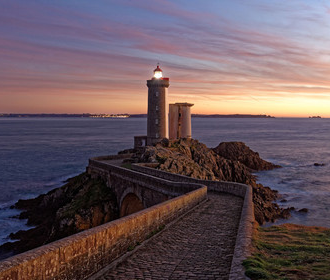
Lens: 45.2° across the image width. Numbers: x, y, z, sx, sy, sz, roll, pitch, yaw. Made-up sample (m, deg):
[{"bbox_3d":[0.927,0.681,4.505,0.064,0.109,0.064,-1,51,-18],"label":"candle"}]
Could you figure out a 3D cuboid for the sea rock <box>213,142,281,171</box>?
[{"bbox_3d":[34.864,6.344,168.622,28.000,11.200,19.000,0,3,0],"label":"sea rock"}]

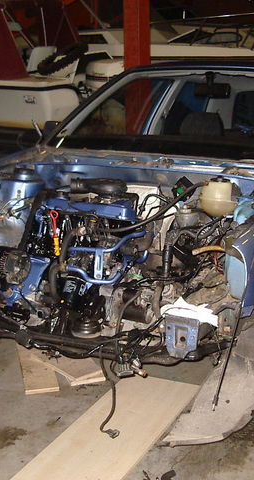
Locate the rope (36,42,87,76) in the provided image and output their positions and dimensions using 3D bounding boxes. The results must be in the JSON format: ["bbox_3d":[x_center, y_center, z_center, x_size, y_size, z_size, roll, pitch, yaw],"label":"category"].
[{"bbox_3d":[-0.845,-2.364,9.201,0.660,0.450,0.350,0,14,0],"label":"rope"}]

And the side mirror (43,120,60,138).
[{"bbox_3d":[-0.389,-0.613,4.021,0.200,0.130,0.100,7,11,26],"label":"side mirror"}]

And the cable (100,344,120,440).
[{"bbox_3d":[-0.072,0.579,2.668,0.070,0.360,0.060,7,16,26],"label":"cable"}]

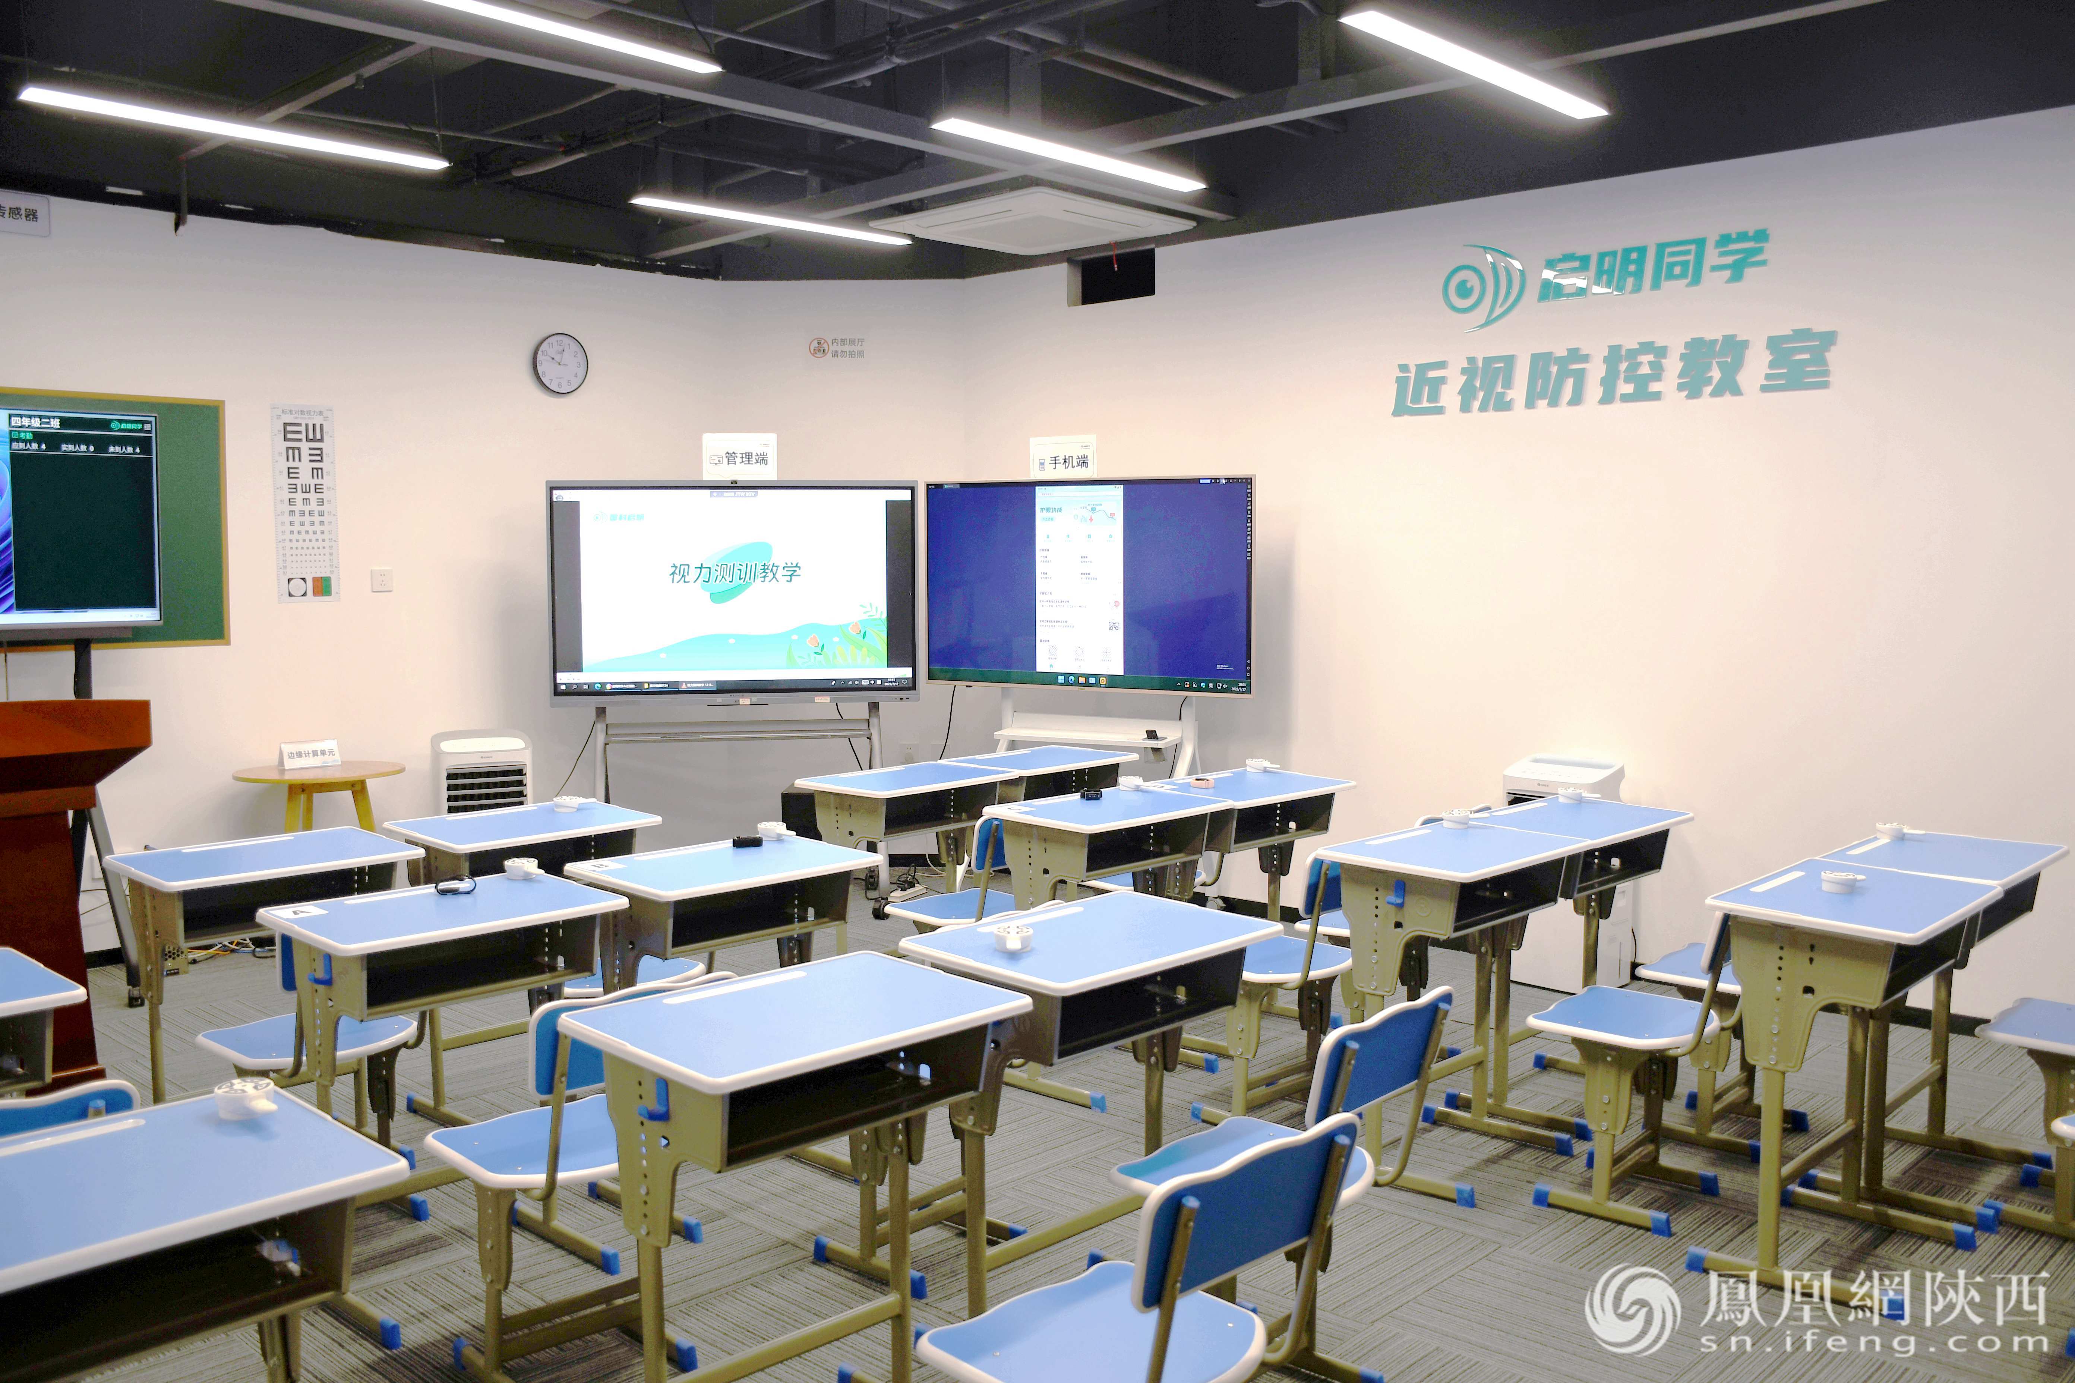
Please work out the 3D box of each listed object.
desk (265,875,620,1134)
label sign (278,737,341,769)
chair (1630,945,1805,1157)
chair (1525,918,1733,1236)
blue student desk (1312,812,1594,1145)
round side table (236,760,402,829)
[{"bbox_3d":[-1.138,0.782,3.037,0.420,0.750,0.610,3,5,42],"label":"desk"},{"bbox_3d":[-2.665,0.227,5.698,0.195,0.090,0.085,-5,7,-44],"label":"label sign"},{"bbox_3d":[1.714,0.718,3.782,0.380,0.750,0.460,-4,5,-44],"label":"chair"},{"bbox_3d":[1.400,0.814,3.574,0.450,0.770,0.400,5,7,41],"label":"chair"},{"bbox_3d":[1.026,0.773,3.852,0.600,0.795,0.410,-5,8,-44],"label":"blue student desk"},{"bbox_3d":[-2.570,0.637,5.605,0.600,0.710,0.600,0,4,0],"label":"round side table"}]

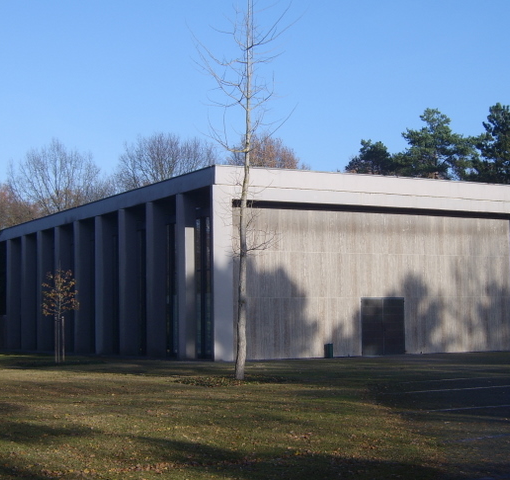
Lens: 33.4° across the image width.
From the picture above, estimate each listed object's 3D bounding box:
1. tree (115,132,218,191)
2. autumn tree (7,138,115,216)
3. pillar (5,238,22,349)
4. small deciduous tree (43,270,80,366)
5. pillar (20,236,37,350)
[{"bbox_3d":[-8.463,-0.452,80.930,10.000,19.688,9.500,0,-5,-6],"label":"tree"},{"bbox_3d":[-18.619,-0.137,80.914,9.800,19.345,9.500,0,-6,-13],"label":"autumn tree"},{"bbox_3d":[-16.301,3.650,57.410,0.640,7.263,0.720,3,-7,-34],"label":"pillar"},{"bbox_3d":[-8.263,3.086,36.164,1.620,4.182,1.550,0,-6,-13],"label":"small deciduous tree"},{"bbox_3d":[-14.633,3.392,54.947,0.640,7.263,0.720,3,-7,-34],"label":"pillar"}]

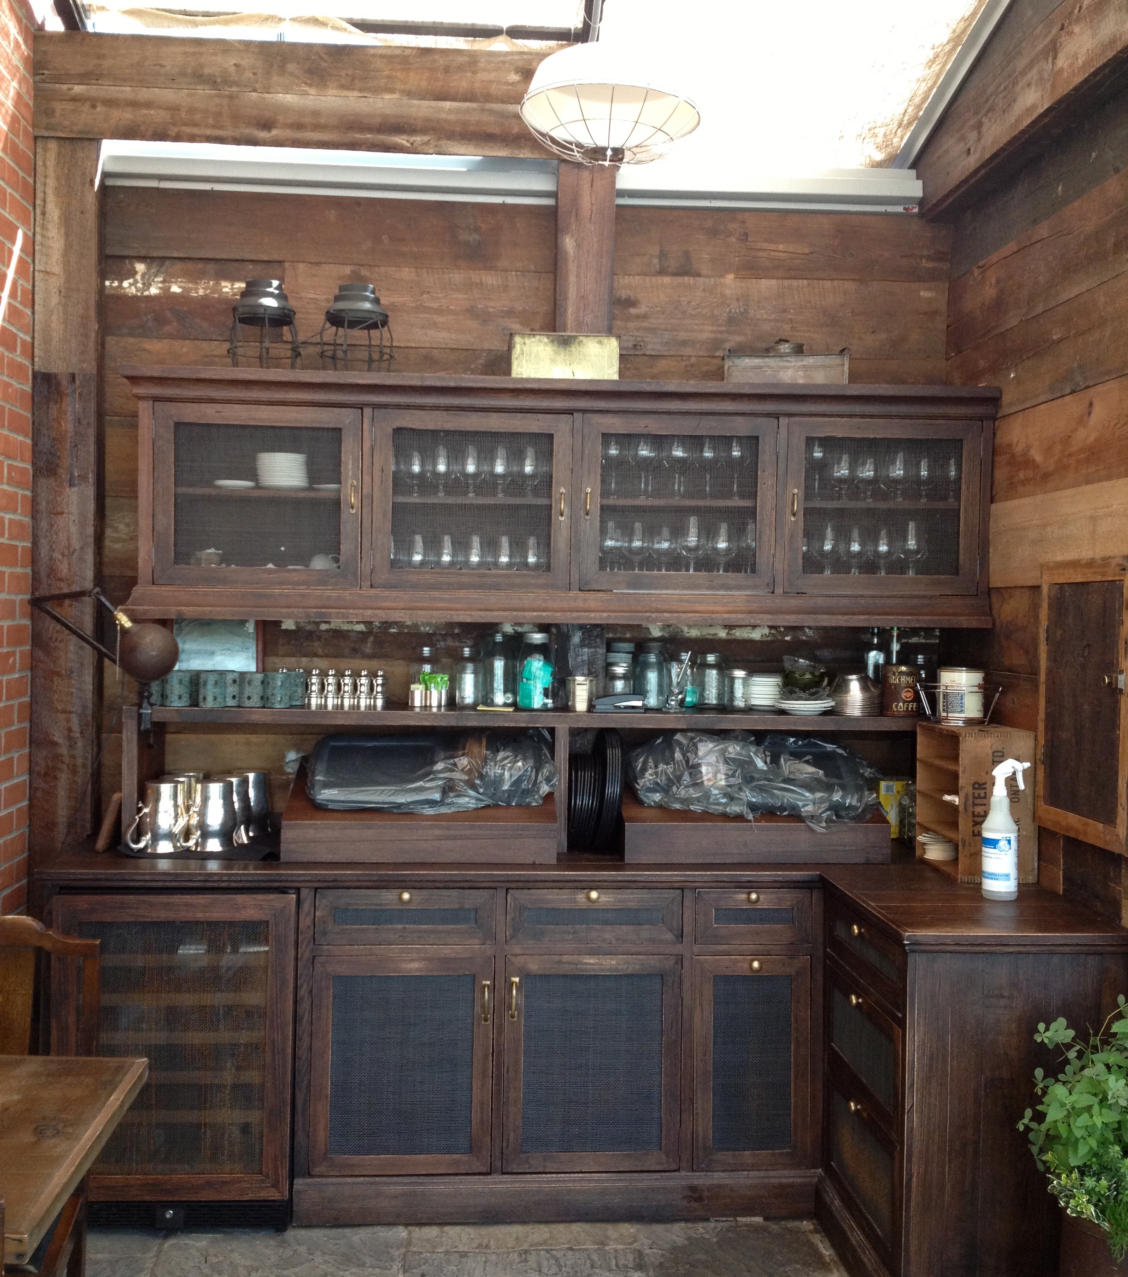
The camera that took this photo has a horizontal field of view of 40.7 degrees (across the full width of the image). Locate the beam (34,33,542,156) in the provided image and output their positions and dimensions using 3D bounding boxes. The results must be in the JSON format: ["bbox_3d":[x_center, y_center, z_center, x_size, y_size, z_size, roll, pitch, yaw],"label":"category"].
[{"bbox_3d":[-0.669,-1.564,4.409,1.664,0.269,0.130,1,1,-4],"label":"beam"}]

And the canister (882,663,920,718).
[{"bbox_3d":[0.973,0.149,4.392,0.107,0.142,0.107,1,1,-4],"label":"canister"}]

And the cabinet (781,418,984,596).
[{"bbox_3d":[0.883,-0.371,4.441,0.556,0.486,0.358,1,1,-4],"label":"cabinet"}]

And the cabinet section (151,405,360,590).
[{"bbox_3d":[-0.832,-0.387,4.148,0.556,0.490,0.040,1,1,-4],"label":"cabinet section"}]

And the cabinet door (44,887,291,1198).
[{"bbox_3d":[-1.000,1.044,3.895,0.602,0.783,0.045,1,1,-4],"label":"cabinet door"}]

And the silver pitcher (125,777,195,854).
[{"bbox_3d":[-1.123,0.485,4.211,0.171,0.191,0.118,1,1,-4],"label":"silver pitcher"}]

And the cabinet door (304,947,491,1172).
[{"bbox_3d":[-0.420,1.112,3.969,0.468,0.567,0.032,1,1,-4],"label":"cabinet door"}]

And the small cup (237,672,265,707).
[{"bbox_3d":[-0.881,0.146,4.299,0.079,0.095,0.079,1,1,-4],"label":"small cup"}]

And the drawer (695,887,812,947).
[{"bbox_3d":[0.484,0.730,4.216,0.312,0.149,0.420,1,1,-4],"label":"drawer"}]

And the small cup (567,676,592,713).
[{"bbox_3d":[0.049,0.160,4.308,0.082,0.096,0.082,1,1,0],"label":"small cup"}]

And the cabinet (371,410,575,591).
[{"bbox_3d":[-0.263,-0.382,4.359,0.546,0.490,0.358,1,1,-4],"label":"cabinet"}]

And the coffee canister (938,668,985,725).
[{"bbox_3d":[1.096,0.162,4.189,0.122,0.146,0.122,1,1,-4],"label":"coffee canister"}]

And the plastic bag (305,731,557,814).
[{"bbox_3d":[-0.373,0.369,4.301,0.699,0.208,0.340,1,1,-4],"label":"plastic bag"}]

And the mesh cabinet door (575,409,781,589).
[{"bbox_3d":[0.311,-0.363,4.130,0.532,0.475,0.028,1,1,-4],"label":"mesh cabinet door"}]

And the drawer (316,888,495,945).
[{"bbox_3d":[-0.421,0.718,4.104,0.461,0.146,0.348,1,1,-4],"label":"drawer"}]

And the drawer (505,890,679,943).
[{"bbox_3d":[0.068,0.723,4.139,0.460,0.145,0.348,1,1,-4],"label":"drawer"}]

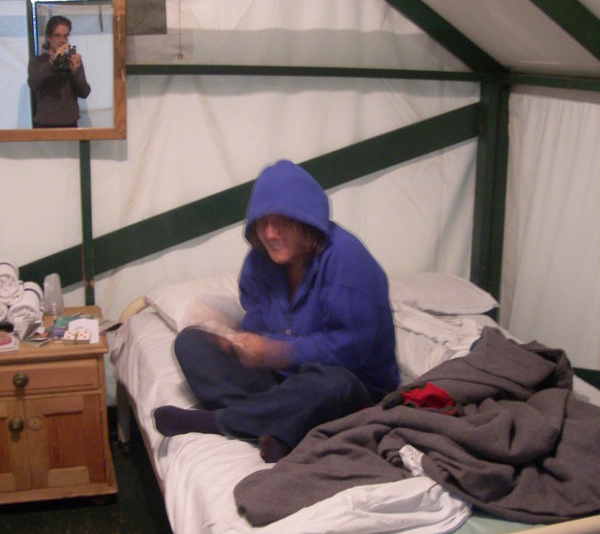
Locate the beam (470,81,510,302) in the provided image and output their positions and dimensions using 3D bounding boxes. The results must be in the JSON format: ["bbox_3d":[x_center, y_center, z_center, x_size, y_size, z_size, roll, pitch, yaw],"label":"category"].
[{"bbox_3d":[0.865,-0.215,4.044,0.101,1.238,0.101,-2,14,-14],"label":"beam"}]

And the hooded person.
[{"bbox_3d":[-0.013,0.068,2.552,0.670,0.771,0.731,9,15,30],"label":"hooded person"}]

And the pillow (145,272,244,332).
[{"bbox_3d":[-0.245,0.124,3.539,0.650,0.152,0.416,-4,14,-21],"label":"pillow"}]

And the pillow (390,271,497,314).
[{"bbox_3d":[0.437,0.100,3.698,0.650,0.152,0.406,-3,14,-18],"label":"pillow"}]

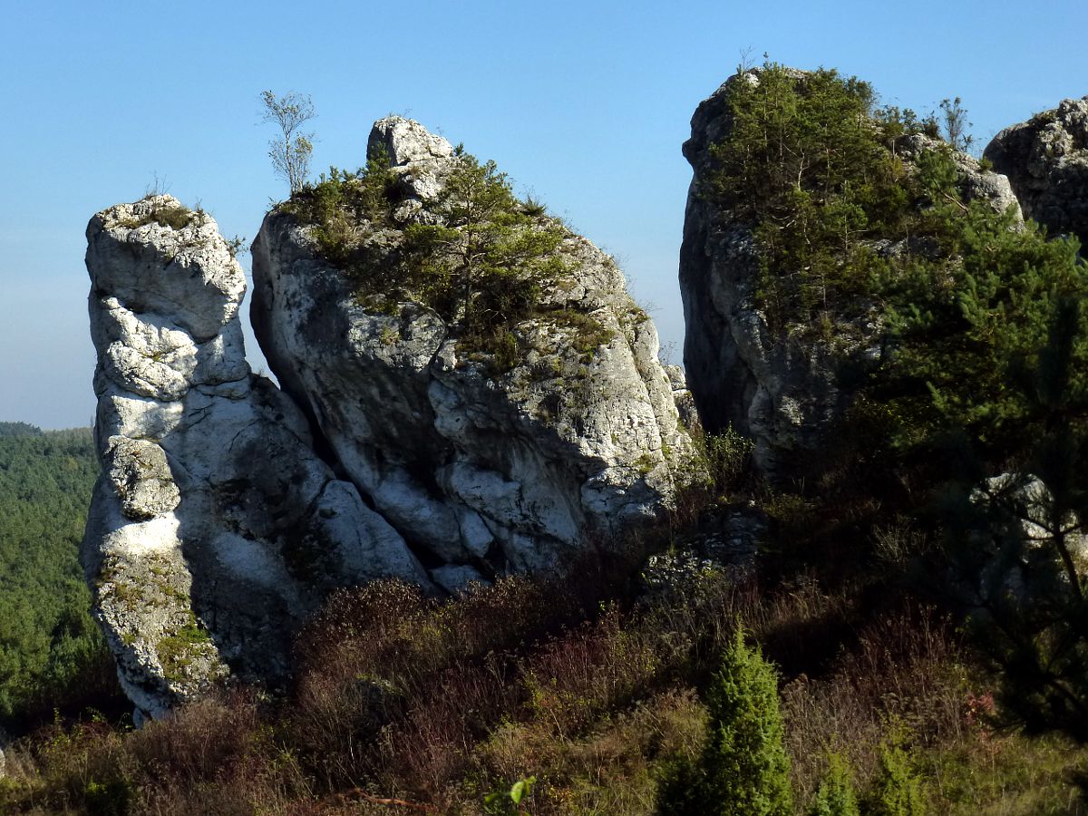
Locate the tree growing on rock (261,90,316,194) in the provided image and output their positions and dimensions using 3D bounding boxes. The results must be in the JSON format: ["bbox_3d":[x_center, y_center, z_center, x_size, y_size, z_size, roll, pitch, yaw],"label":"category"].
[{"bbox_3d":[-5.174,-5.376,72.000,1.140,2.150,1.050,0,0,0],"label":"tree growing on rock"}]

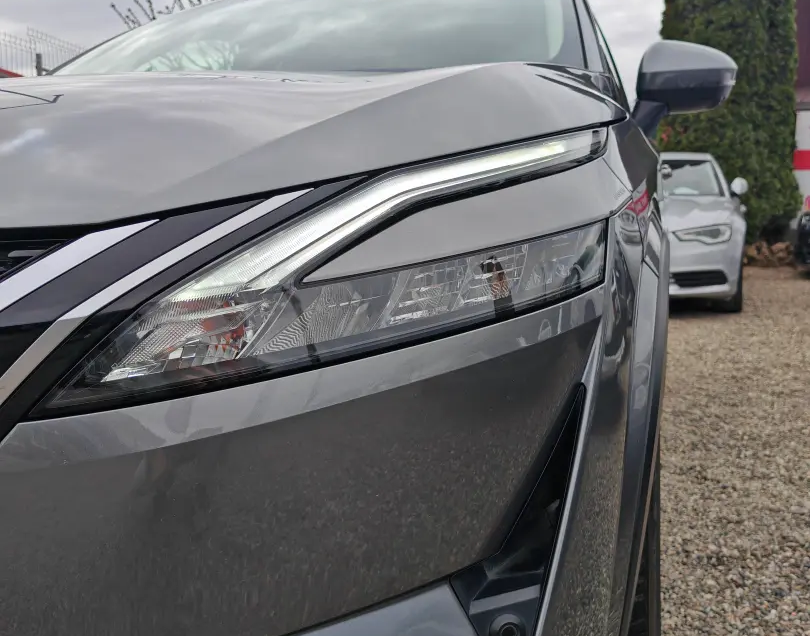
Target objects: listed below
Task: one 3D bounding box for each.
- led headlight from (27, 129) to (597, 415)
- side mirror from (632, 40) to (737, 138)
[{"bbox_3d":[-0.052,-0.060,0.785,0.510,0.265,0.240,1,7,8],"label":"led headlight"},{"bbox_3d":[0.692,-0.566,2.000,0.250,0.225,0.180,2,8,19],"label":"side mirror"}]

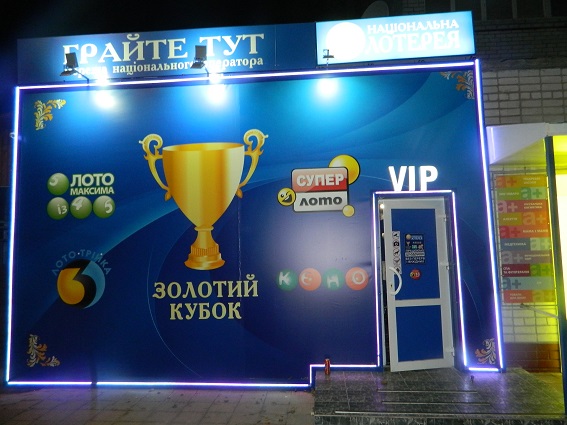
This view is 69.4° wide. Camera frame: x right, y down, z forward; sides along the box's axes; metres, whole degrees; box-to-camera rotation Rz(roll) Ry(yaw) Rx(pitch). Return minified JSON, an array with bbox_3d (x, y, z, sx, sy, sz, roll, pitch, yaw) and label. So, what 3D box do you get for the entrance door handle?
[{"bbox_3d":[1.340,0.818,4.890,0.120,0.335,0.085,0,-5,-10],"label":"entrance door handle"}]

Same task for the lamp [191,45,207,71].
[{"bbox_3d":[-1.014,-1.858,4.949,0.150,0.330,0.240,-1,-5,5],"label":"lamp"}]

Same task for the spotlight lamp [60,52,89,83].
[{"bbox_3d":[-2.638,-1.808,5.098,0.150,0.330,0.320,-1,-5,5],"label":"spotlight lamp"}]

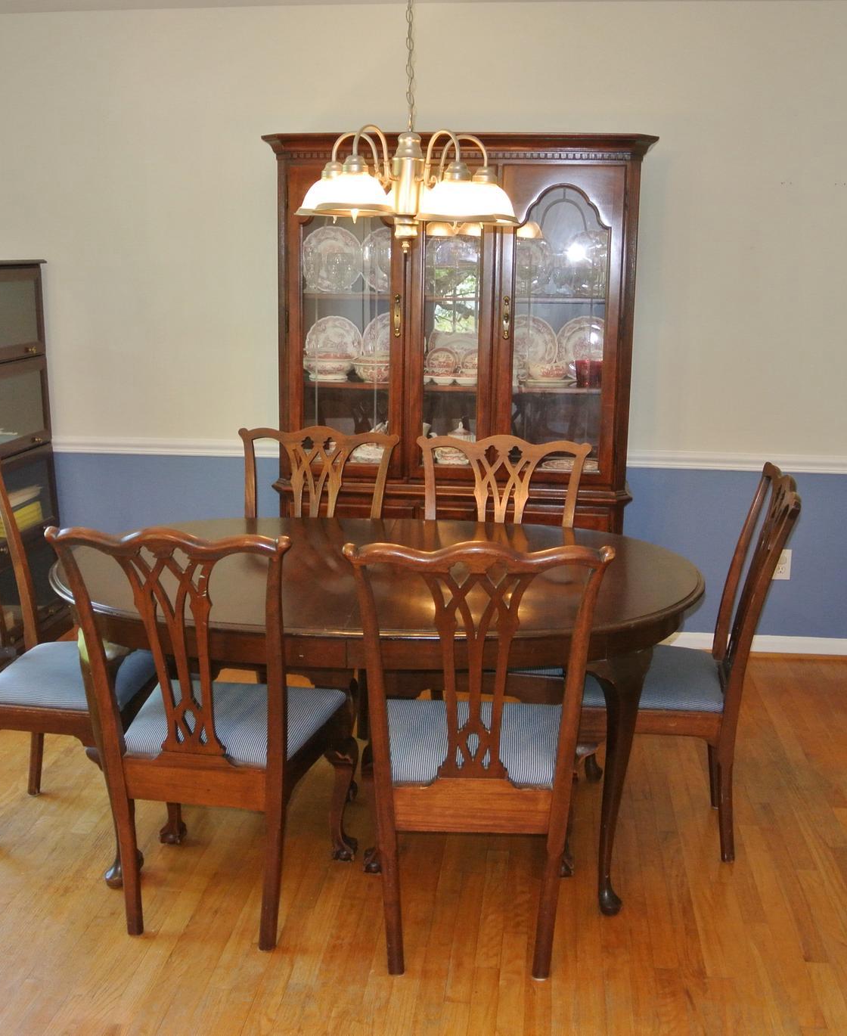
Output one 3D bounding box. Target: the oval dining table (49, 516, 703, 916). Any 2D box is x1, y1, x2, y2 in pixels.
[{"bbox_3d":[-0.124,0.489,3.086,1.650,0.758,1.060,1,13,3],"label":"oval dining table"}]

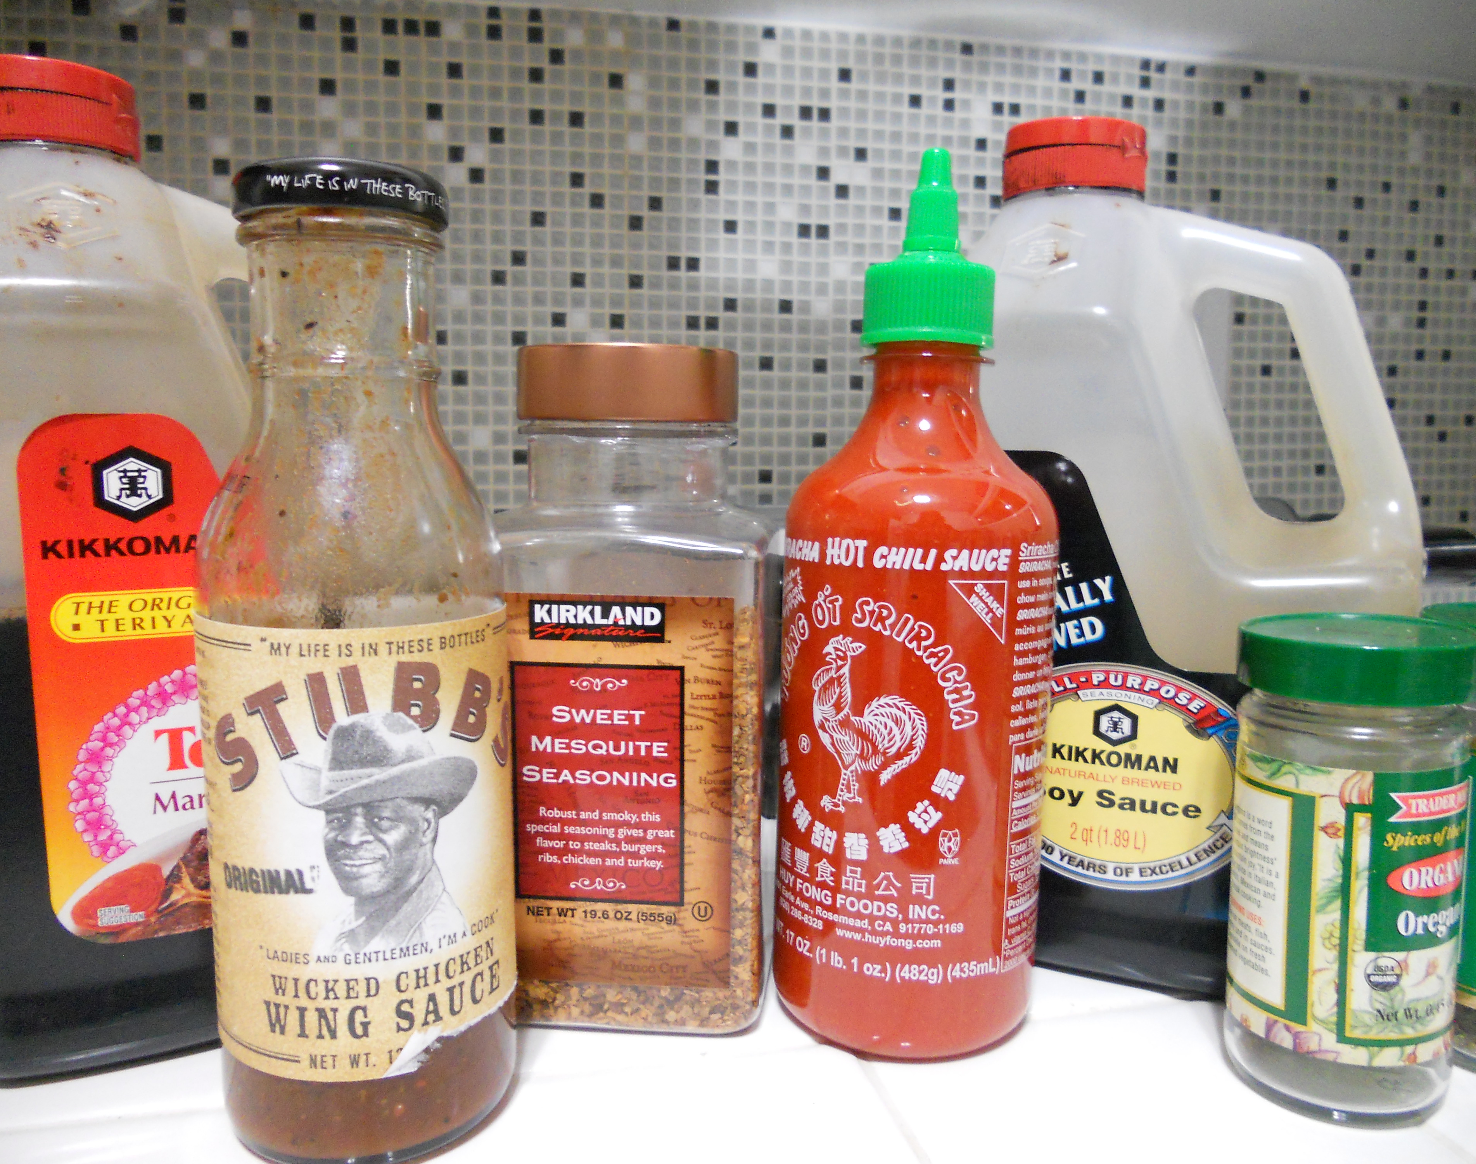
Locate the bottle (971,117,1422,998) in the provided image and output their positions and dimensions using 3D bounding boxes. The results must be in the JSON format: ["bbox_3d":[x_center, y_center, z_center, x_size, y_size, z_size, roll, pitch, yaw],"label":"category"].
[{"bbox_3d":[0.127,-0.015,0.365,0.140,0.244,0.097,4,8,29],"label":"bottle"}]

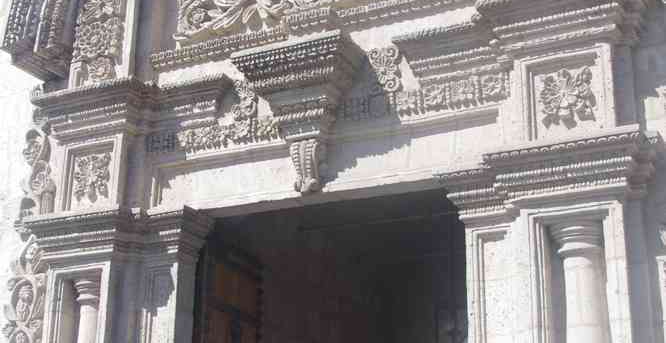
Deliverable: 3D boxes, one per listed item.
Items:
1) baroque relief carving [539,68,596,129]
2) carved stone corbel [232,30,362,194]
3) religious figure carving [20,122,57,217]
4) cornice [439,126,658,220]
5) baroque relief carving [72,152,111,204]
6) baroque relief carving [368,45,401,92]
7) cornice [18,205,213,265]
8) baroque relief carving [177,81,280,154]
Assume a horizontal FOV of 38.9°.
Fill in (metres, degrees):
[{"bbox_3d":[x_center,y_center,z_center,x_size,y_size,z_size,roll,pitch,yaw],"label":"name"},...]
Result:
[{"bbox_3d":[1.666,-0.522,6.741,0.416,0.436,0.092,-8,-19,27],"label":"baroque relief carving"},{"bbox_3d":[-0.301,-0.444,7.861,1.049,1.181,0.449,-8,-19,27],"label":"carved stone corbel"},{"bbox_3d":[-2.894,-0.026,9.301,0.442,0.904,0.264,-8,-19,27],"label":"religious figure carving"},{"bbox_3d":[1.438,0.079,6.723,1.597,0.376,0.587,-8,-19,27],"label":"cornice"},{"bbox_3d":[-2.255,0.057,8.769,0.436,0.469,0.092,-8,-19,27],"label":"baroque relief carving"},{"bbox_3d":[0.433,-0.845,7.769,0.304,0.436,0.112,-8,-19,27],"label":"baroque relief carving"},{"bbox_3d":[-2.009,0.591,8.505,1.610,0.370,0.587,-8,-19,27],"label":"cornice"},{"bbox_3d":[-0.935,-0.492,8.431,1.096,0.634,0.112,-8,-19,27],"label":"baroque relief carving"}]

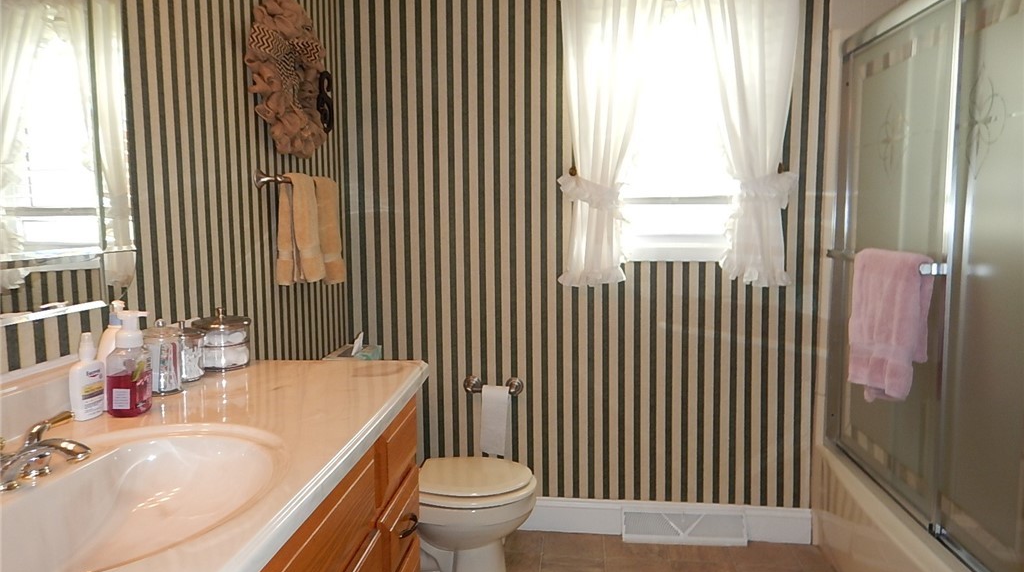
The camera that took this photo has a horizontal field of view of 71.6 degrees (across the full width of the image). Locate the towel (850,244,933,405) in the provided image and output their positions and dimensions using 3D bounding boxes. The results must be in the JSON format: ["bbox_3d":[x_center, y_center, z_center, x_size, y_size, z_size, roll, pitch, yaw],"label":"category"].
[{"bbox_3d":[1.110,0.120,2.115,0.095,0.445,0.430,0,6,5],"label":"towel"}]

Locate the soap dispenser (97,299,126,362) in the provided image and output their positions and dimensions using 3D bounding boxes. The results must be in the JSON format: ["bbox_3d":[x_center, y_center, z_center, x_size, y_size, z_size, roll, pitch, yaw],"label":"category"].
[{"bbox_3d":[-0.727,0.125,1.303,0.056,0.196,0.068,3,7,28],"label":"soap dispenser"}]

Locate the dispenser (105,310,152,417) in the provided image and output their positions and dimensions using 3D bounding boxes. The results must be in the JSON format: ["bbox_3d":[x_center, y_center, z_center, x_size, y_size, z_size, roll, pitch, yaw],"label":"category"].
[{"bbox_3d":[-0.660,0.131,1.235,0.066,0.174,0.080,0,6,5],"label":"dispenser"}]

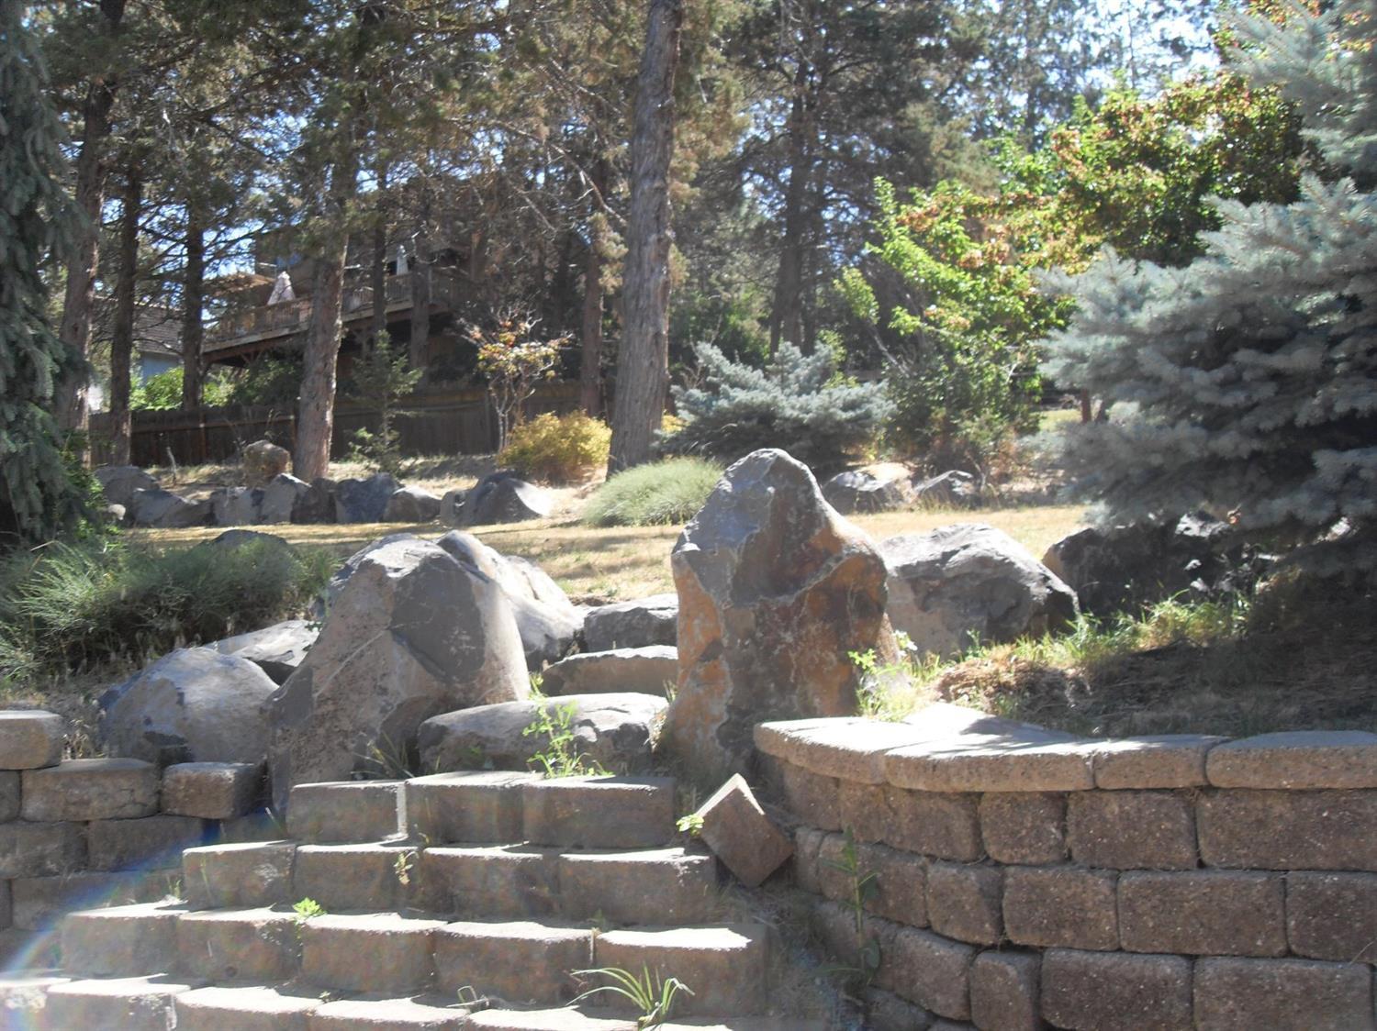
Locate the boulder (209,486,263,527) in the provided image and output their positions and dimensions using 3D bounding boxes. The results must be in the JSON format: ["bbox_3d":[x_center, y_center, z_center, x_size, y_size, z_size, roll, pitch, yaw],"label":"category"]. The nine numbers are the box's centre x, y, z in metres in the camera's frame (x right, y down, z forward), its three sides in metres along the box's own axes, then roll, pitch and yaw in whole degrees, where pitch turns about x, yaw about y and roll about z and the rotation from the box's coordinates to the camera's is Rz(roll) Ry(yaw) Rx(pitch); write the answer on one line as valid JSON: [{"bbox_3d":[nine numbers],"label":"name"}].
[{"bbox_3d":[-3.739,-0.071,11.200,0.461,0.337,0.420,1,-5,-18],"label":"boulder"}]

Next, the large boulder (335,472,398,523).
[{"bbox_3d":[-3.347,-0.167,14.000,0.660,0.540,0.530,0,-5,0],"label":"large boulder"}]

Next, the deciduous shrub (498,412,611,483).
[{"bbox_3d":[-1.729,-0.869,17.500,1.438,0.823,1.400,1,-6,-6],"label":"deciduous shrub"}]

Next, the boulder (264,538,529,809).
[{"bbox_3d":[-0.897,0.487,4.150,0.798,0.827,0.620,0,-5,-12],"label":"boulder"}]

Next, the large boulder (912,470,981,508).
[{"bbox_3d":[2.335,-0.233,12.200,0.657,0.367,0.500,-2,-5,11],"label":"large boulder"}]

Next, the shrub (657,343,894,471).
[{"bbox_3d":[0.828,-1.034,13.000,2.183,1.259,2.000,-1,-5,4],"label":"shrub"}]

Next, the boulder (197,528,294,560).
[{"bbox_3d":[-2.292,0.206,7.000,0.580,0.320,0.480,0,-5,0],"label":"boulder"}]

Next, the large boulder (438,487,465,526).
[{"bbox_3d":[-2.241,-0.081,12.800,0.255,0.367,0.350,1,-4,0],"label":"large boulder"}]

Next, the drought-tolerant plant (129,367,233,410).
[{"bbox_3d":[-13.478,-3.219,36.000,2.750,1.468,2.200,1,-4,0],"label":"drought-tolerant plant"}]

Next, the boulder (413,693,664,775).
[{"bbox_3d":[-0.455,0.697,4.250,0.780,0.270,0.460,-1,-5,10],"label":"boulder"}]

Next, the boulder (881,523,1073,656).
[{"bbox_3d":[1.025,0.274,4.850,0.710,0.490,0.560,0,-5,-5],"label":"boulder"}]

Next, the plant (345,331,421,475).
[{"bbox_3d":[-3.729,-1.372,16.500,0.932,1.746,0.900,1,-4,0],"label":"plant"}]

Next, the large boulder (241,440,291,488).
[{"bbox_3d":[-4.935,-0.603,15.800,0.578,0.553,0.500,1,-4,0],"label":"large boulder"}]

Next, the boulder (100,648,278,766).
[{"bbox_3d":[-1.649,0.648,4.500,0.608,0.410,0.500,1,-5,-20],"label":"boulder"}]

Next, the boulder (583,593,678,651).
[{"bbox_3d":[-0.137,0.414,5.200,0.536,0.221,0.450,-1,-5,-2],"label":"boulder"}]

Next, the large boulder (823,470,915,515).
[{"bbox_3d":[1.527,-0.200,11.700,0.842,0.398,0.600,-1,-5,7],"label":"large boulder"}]

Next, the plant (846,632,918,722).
[{"bbox_3d":[0.549,0.454,3.800,0.200,0.254,0.180,1,-4,0],"label":"plant"}]

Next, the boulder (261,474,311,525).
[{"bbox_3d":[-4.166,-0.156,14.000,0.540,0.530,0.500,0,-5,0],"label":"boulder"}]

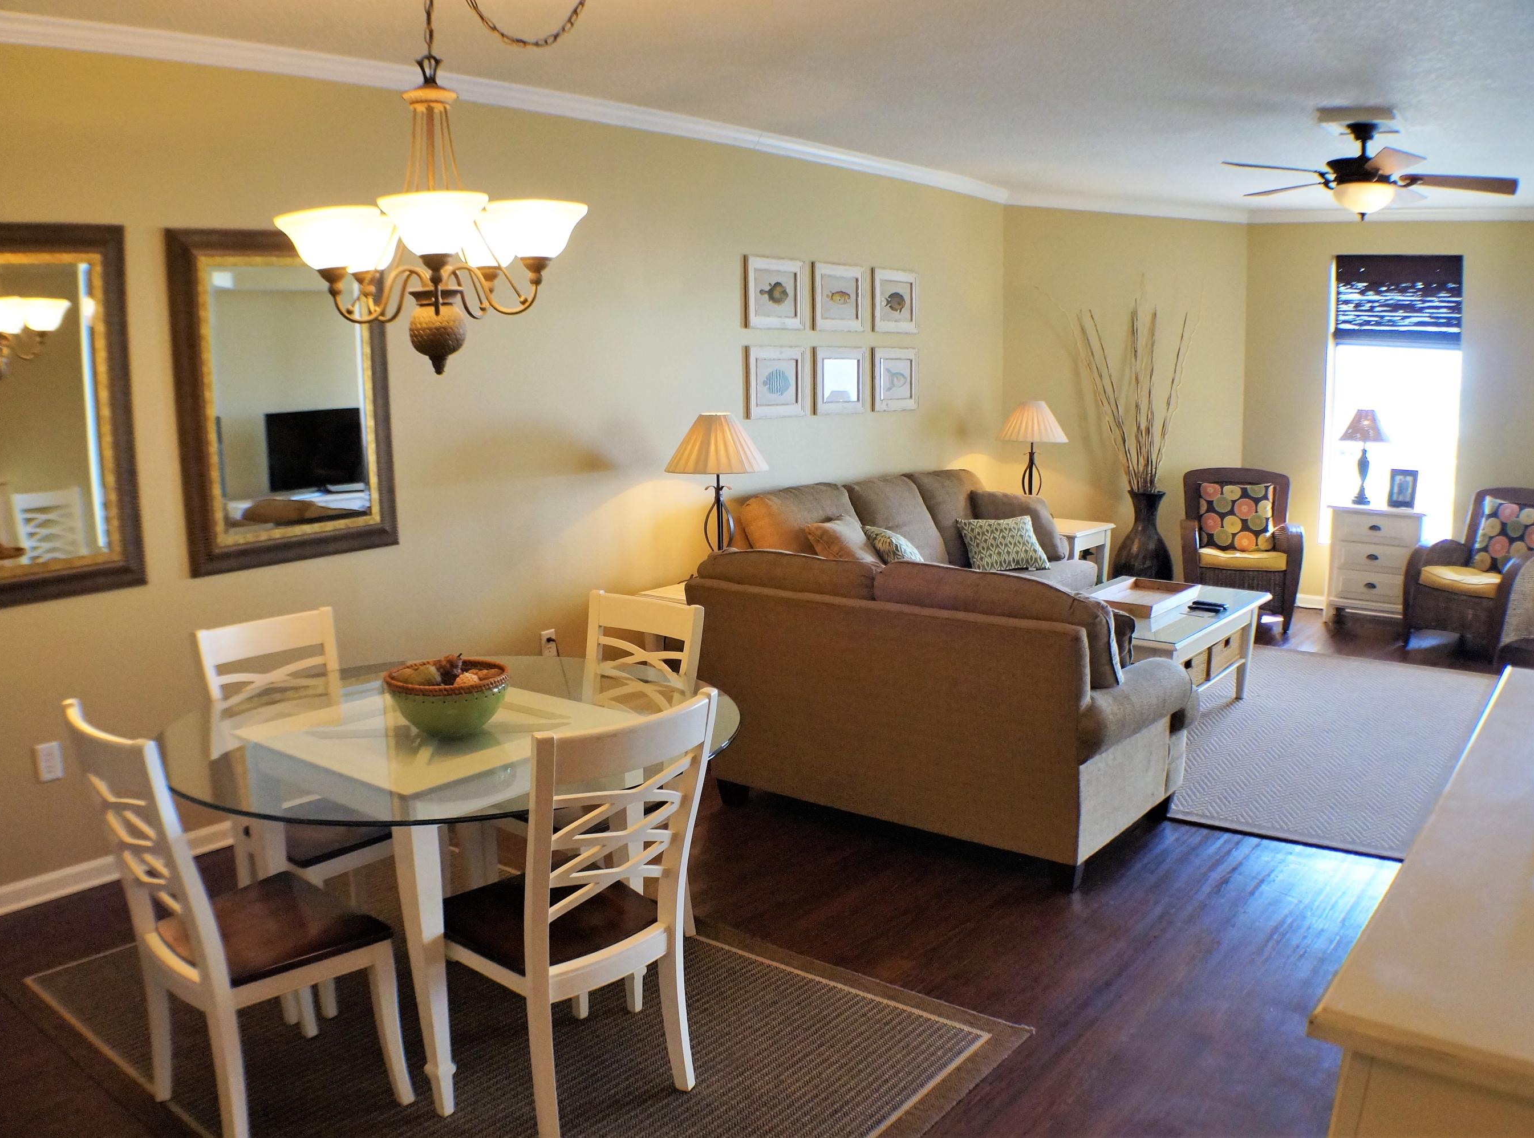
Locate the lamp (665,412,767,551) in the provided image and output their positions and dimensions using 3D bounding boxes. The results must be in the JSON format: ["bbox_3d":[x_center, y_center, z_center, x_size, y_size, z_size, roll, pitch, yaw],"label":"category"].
[{"bbox_3d":[-0.211,-0.306,5.797,0.450,0.799,0.450,-1,9,0],"label":"lamp"}]

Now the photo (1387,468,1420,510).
[{"bbox_3d":[3.659,-0.459,7.385,0.090,0.236,0.172,-9,12,-42],"label":"photo"}]

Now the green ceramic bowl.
[{"bbox_3d":[-0.733,0.303,2.956,0.299,0.145,0.299,-1,9,0],"label":"green ceramic bowl"}]

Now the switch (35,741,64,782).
[{"bbox_3d":[-2.155,0.584,3.858,0.008,0.115,0.075,6,12,37],"label":"switch"}]

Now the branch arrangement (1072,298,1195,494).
[{"bbox_3d":[2.235,-1.047,7.811,0.773,1.193,0.600,6,12,37],"label":"branch arrangement"}]

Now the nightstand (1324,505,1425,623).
[{"bbox_3d":[3.640,-0.011,7.542,0.430,0.720,0.600,-9,12,-42],"label":"nightstand"}]

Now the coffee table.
[{"bbox_3d":[1.700,0.411,5.877,0.820,0.460,1.370,6,12,37],"label":"coffee table"}]

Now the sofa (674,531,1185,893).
[{"bbox_3d":[0.596,0.393,4.522,1.554,0.903,1.013,7,12,37],"label":"sofa"}]

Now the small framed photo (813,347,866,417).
[{"bbox_3d":[0.392,-0.977,6.679,0.035,0.349,0.436,7,12,37],"label":"small framed photo"}]

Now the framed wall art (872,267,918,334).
[{"bbox_3d":[0.717,-1.466,7.034,0.035,0.342,0.421,7,12,37],"label":"framed wall art"}]

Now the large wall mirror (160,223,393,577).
[{"bbox_3d":[-1.546,-0.550,4.172,0.047,1.060,0.793,7,12,37],"label":"large wall mirror"}]

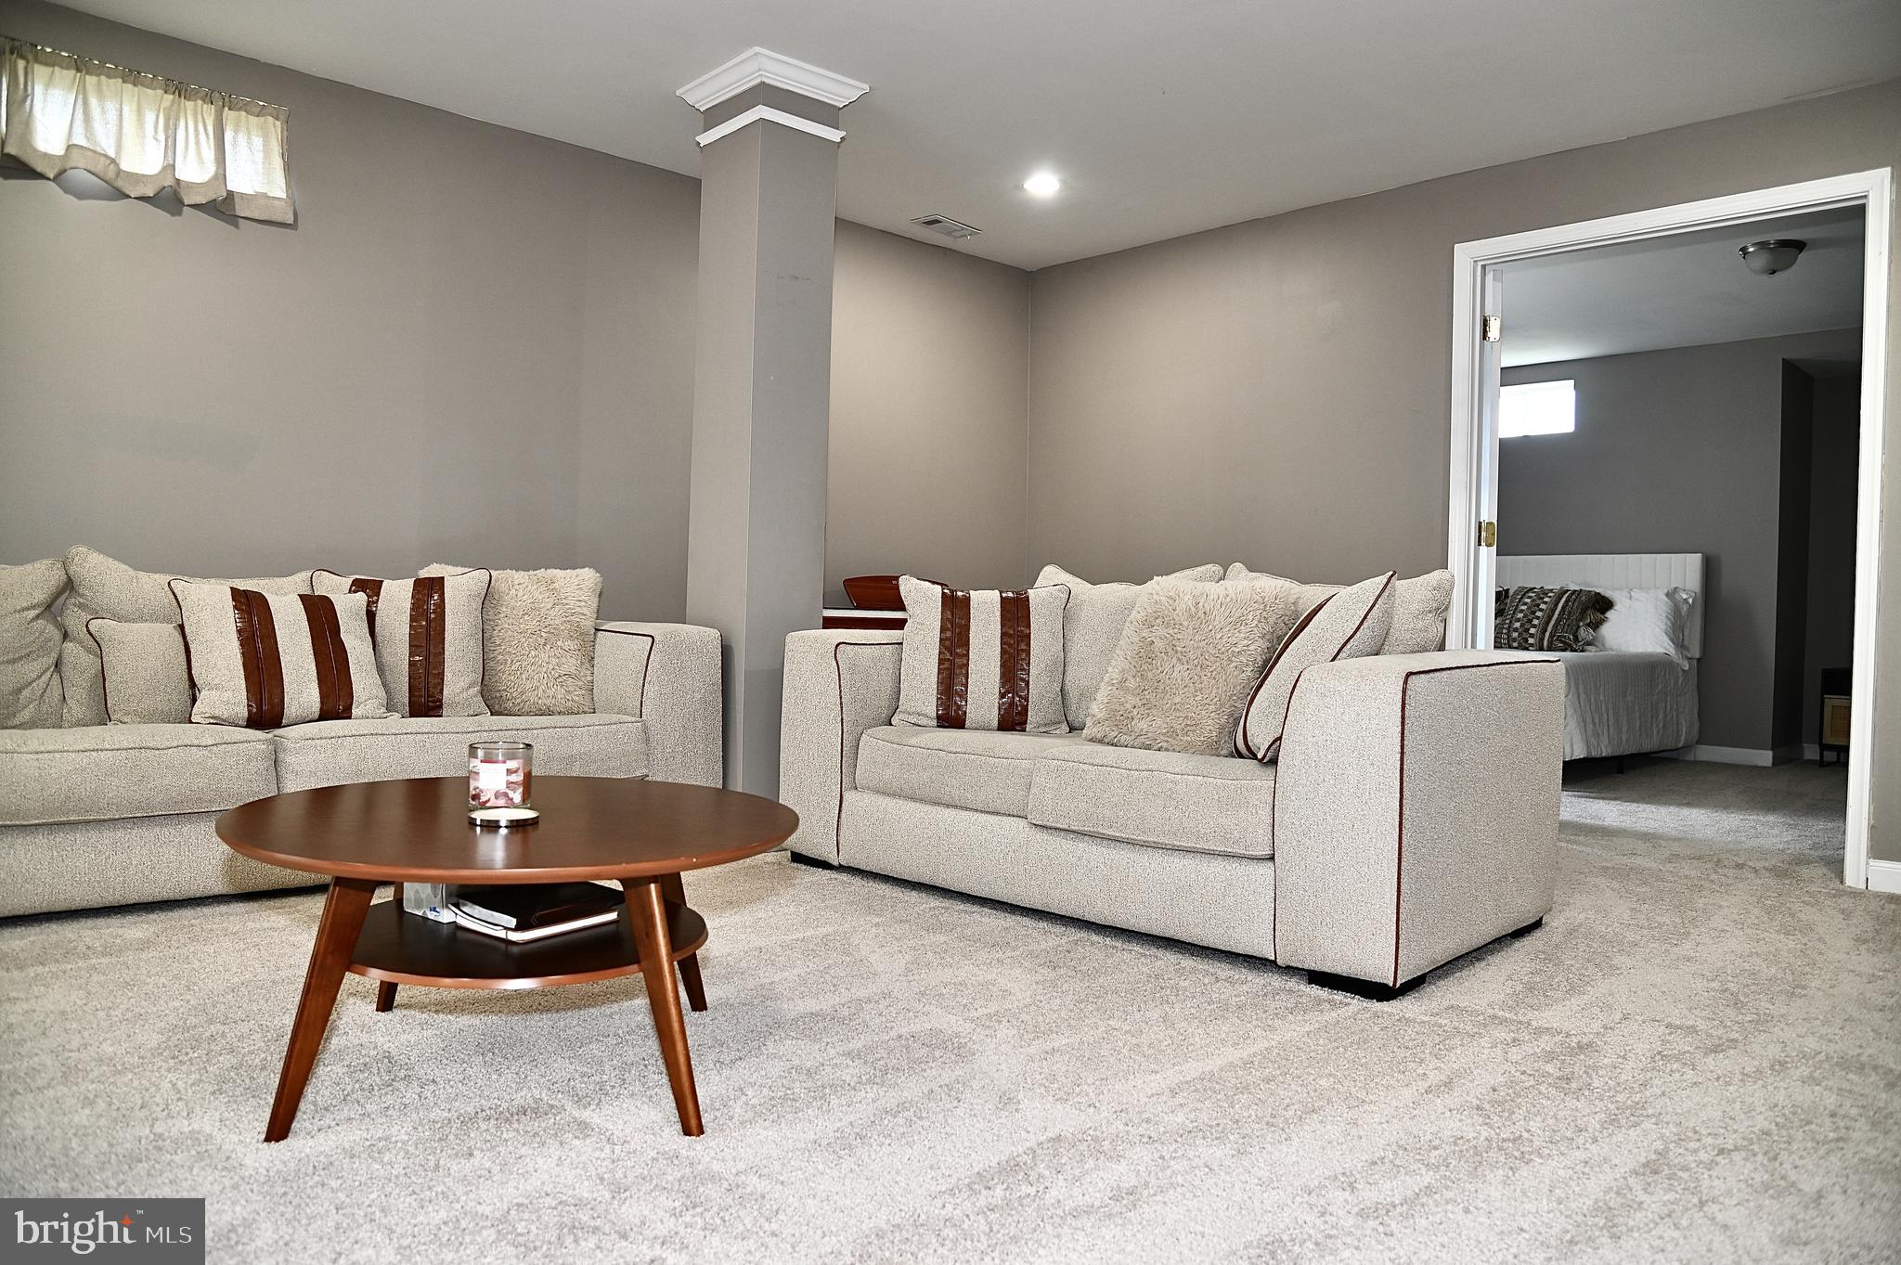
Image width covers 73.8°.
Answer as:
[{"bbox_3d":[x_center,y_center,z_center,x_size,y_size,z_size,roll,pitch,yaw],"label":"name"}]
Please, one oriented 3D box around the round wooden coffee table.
[{"bbox_3d":[-0.692,0.495,2.043,0.865,0.416,0.865,2,2,0],"label":"round wooden coffee table"}]

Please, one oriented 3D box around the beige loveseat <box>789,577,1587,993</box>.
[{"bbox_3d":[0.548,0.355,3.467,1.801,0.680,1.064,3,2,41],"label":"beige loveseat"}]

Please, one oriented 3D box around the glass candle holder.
[{"bbox_3d":[-0.752,0.240,2.119,0.105,0.098,0.105,1,2,-19],"label":"glass candle holder"}]

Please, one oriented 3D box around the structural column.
[{"bbox_3d":[-0.592,-0.531,4.015,0.435,2.351,0.435,0,2,-43],"label":"structural column"}]

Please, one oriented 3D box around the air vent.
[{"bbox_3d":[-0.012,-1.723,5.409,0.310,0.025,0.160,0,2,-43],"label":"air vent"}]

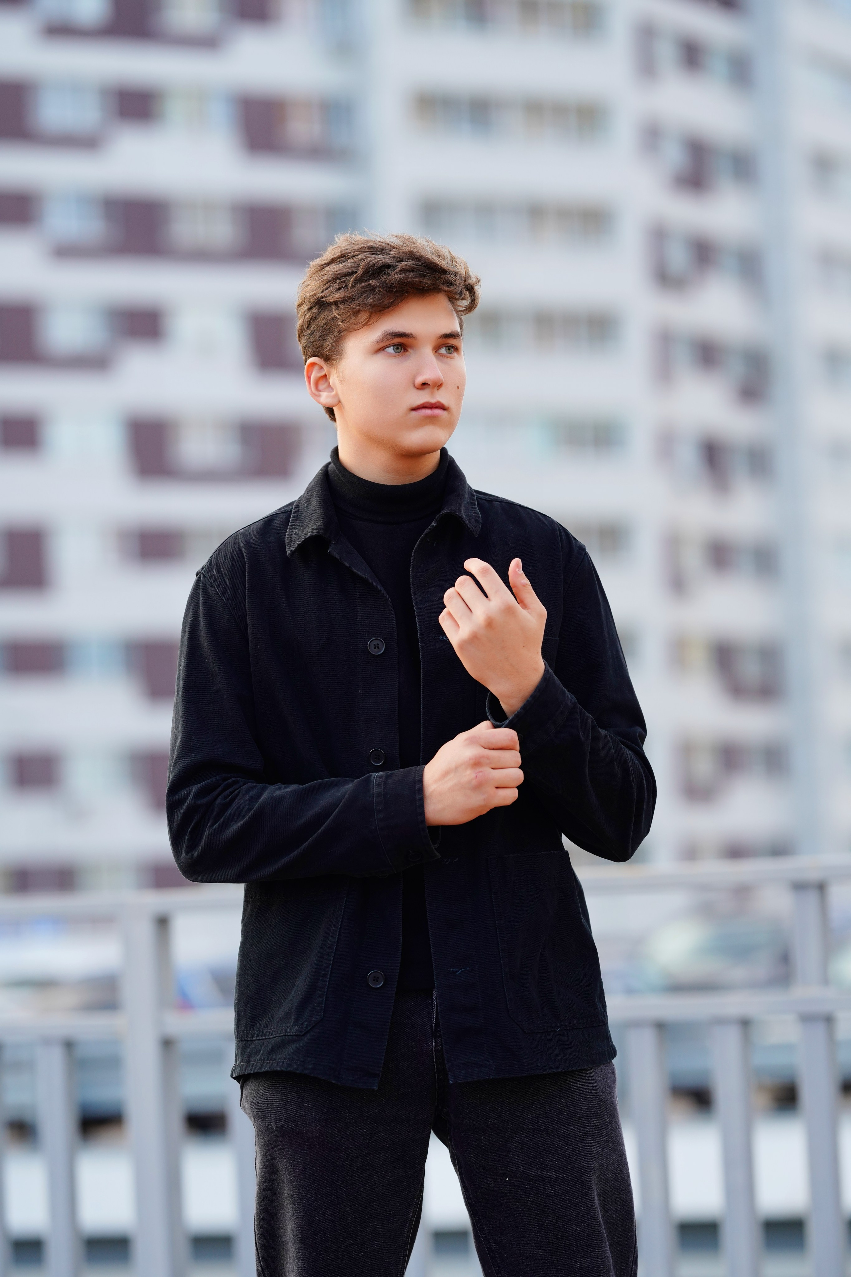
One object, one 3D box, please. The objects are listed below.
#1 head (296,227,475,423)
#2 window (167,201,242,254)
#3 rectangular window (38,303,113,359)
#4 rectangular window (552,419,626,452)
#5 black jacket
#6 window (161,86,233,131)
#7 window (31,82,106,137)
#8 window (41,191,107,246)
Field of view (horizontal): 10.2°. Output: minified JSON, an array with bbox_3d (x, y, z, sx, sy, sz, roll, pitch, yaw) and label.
[{"bbox_3d":[-0.043,-0.333,5.330,0.175,0.240,0.225,0,-5,-28],"label":"head"},{"bbox_3d":[-5.719,-10.633,123.872,2.109,1.337,0.200,0,-5,-28],"label":"window"},{"bbox_3d":[-8.926,-7.831,121.839,1.990,1.339,0.200,0,-5,-28],"label":"rectangular window"},{"bbox_3d":[4.376,-5.461,128.790,2.319,0.954,0.200,0,-5,-28],"label":"rectangular window"},{"bbox_3d":[-0.017,0.144,5.280,0.530,0.700,0.380,-2,-5,-6],"label":"black jacket"},{"bbox_3d":[-5.923,-13.689,124.085,2.084,1.107,0.200,0,-5,-28],"label":"window"},{"bbox_3d":[-9.128,-13.508,122.331,2.025,1.376,0.200,0,-5,-28],"label":"window"},{"bbox_3d":[-8.960,-10.712,122.126,1.804,1.376,0.200,0,-5,-28],"label":"window"}]

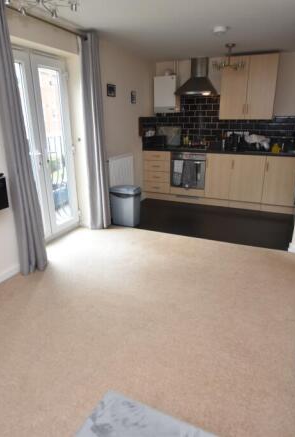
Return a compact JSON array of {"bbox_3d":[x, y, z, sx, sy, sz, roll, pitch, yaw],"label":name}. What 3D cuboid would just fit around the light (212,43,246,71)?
[{"bbox_3d":[1.130,-2.200,3.773,0.430,0.345,0.430,8,21,24],"label":"light"}]

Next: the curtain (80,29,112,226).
[{"bbox_3d":[-0.628,-0.973,3.443,0.150,2.310,0.230,8,21,24],"label":"curtain"}]

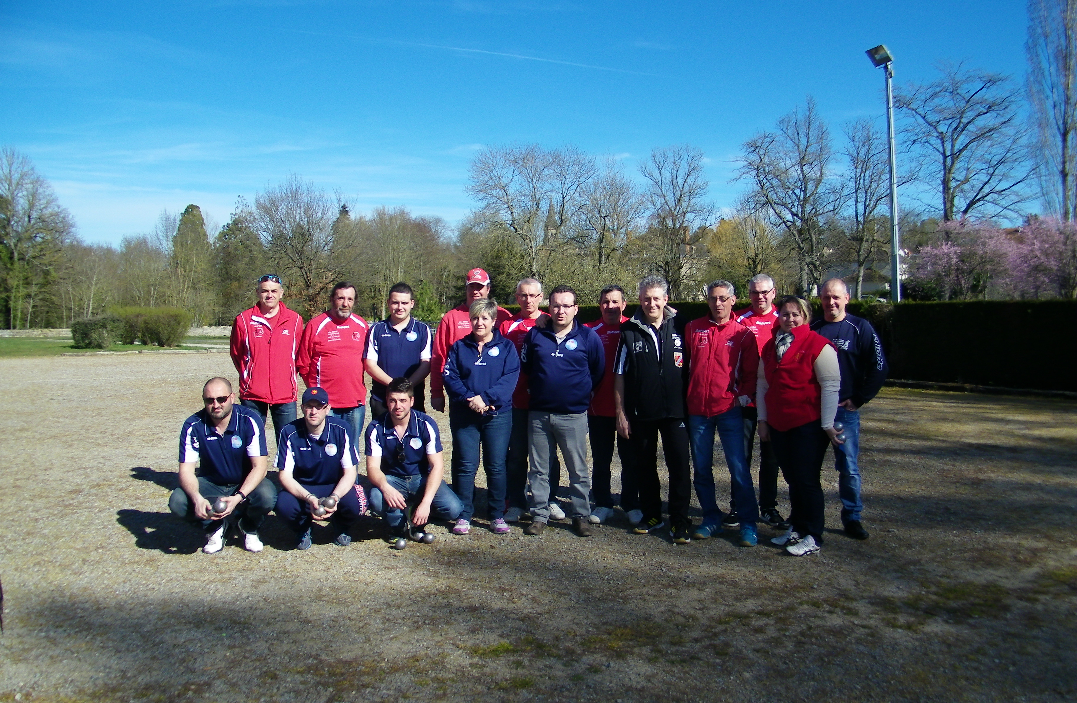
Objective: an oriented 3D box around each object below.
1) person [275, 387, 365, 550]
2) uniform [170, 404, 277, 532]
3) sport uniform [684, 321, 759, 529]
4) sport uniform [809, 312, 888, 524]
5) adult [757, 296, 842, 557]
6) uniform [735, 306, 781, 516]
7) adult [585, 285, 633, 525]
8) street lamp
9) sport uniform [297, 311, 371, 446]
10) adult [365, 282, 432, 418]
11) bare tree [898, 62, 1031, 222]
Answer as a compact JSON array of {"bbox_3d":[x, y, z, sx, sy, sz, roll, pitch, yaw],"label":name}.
[{"bbox_3d":[-1.466,0.778,5.870,0.610,1.050,0.700,-1,3,-12],"label":"person"},{"bbox_3d":[-2.111,0.787,5.903,0.690,0.865,0.700,-1,3,-13],"label":"uniform"},{"bbox_3d":[1.250,0.502,5.960,0.520,1.504,0.360,1,3,18],"label":"sport uniform"},{"bbox_3d":[2.081,0.458,5.960,0.610,1.450,0.340,0,2,9],"label":"sport uniform"},{"bbox_3d":[1.695,0.448,5.670,0.530,1.640,0.380,1,3,34],"label":"adult"},{"bbox_3d":[1.632,0.432,6.340,0.500,1.530,0.320,0,2,6],"label":"uniform"},{"bbox_3d":[0.570,0.374,6.450,0.540,1.750,0.340,0,3,7],"label":"adult"},{"bbox_3d":[7.888,-3.203,19.800,0.650,7.600,0.650,1,3,41],"label":"street lamp"},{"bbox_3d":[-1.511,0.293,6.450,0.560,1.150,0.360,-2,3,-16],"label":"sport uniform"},{"bbox_3d":[-1.029,0.384,6.400,0.530,1.780,0.330,-1,3,-9],"label":"adult"},{"bbox_3d":[22.414,-8.375,46.000,7.200,13.500,7.000,-1,2,0],"label":"bare tree"}]

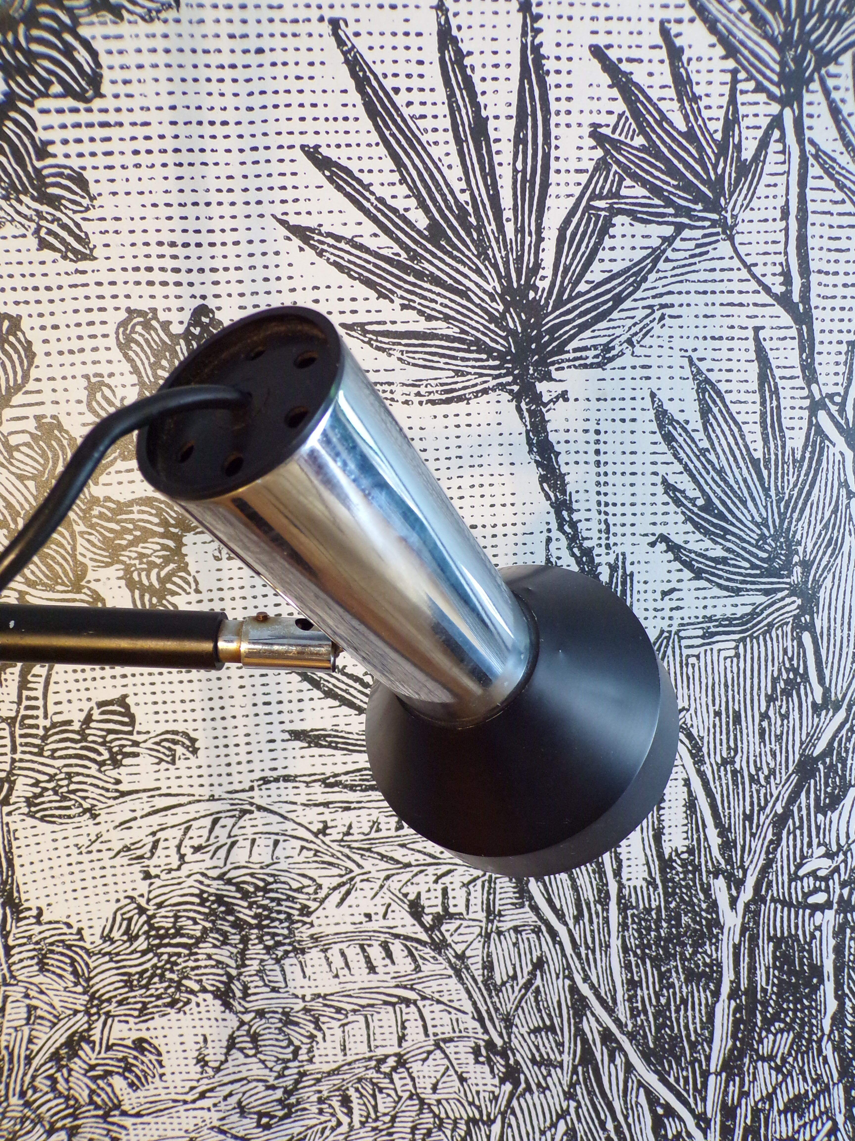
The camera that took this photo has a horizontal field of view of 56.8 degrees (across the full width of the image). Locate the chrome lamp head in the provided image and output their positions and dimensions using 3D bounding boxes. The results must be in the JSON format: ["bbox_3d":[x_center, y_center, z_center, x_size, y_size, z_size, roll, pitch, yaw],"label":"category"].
[{"bbox_3d":[0.001,0.016,0.287,0.137,0.137,0.238,8,-25,31],"label":"chrome lamp head"}]

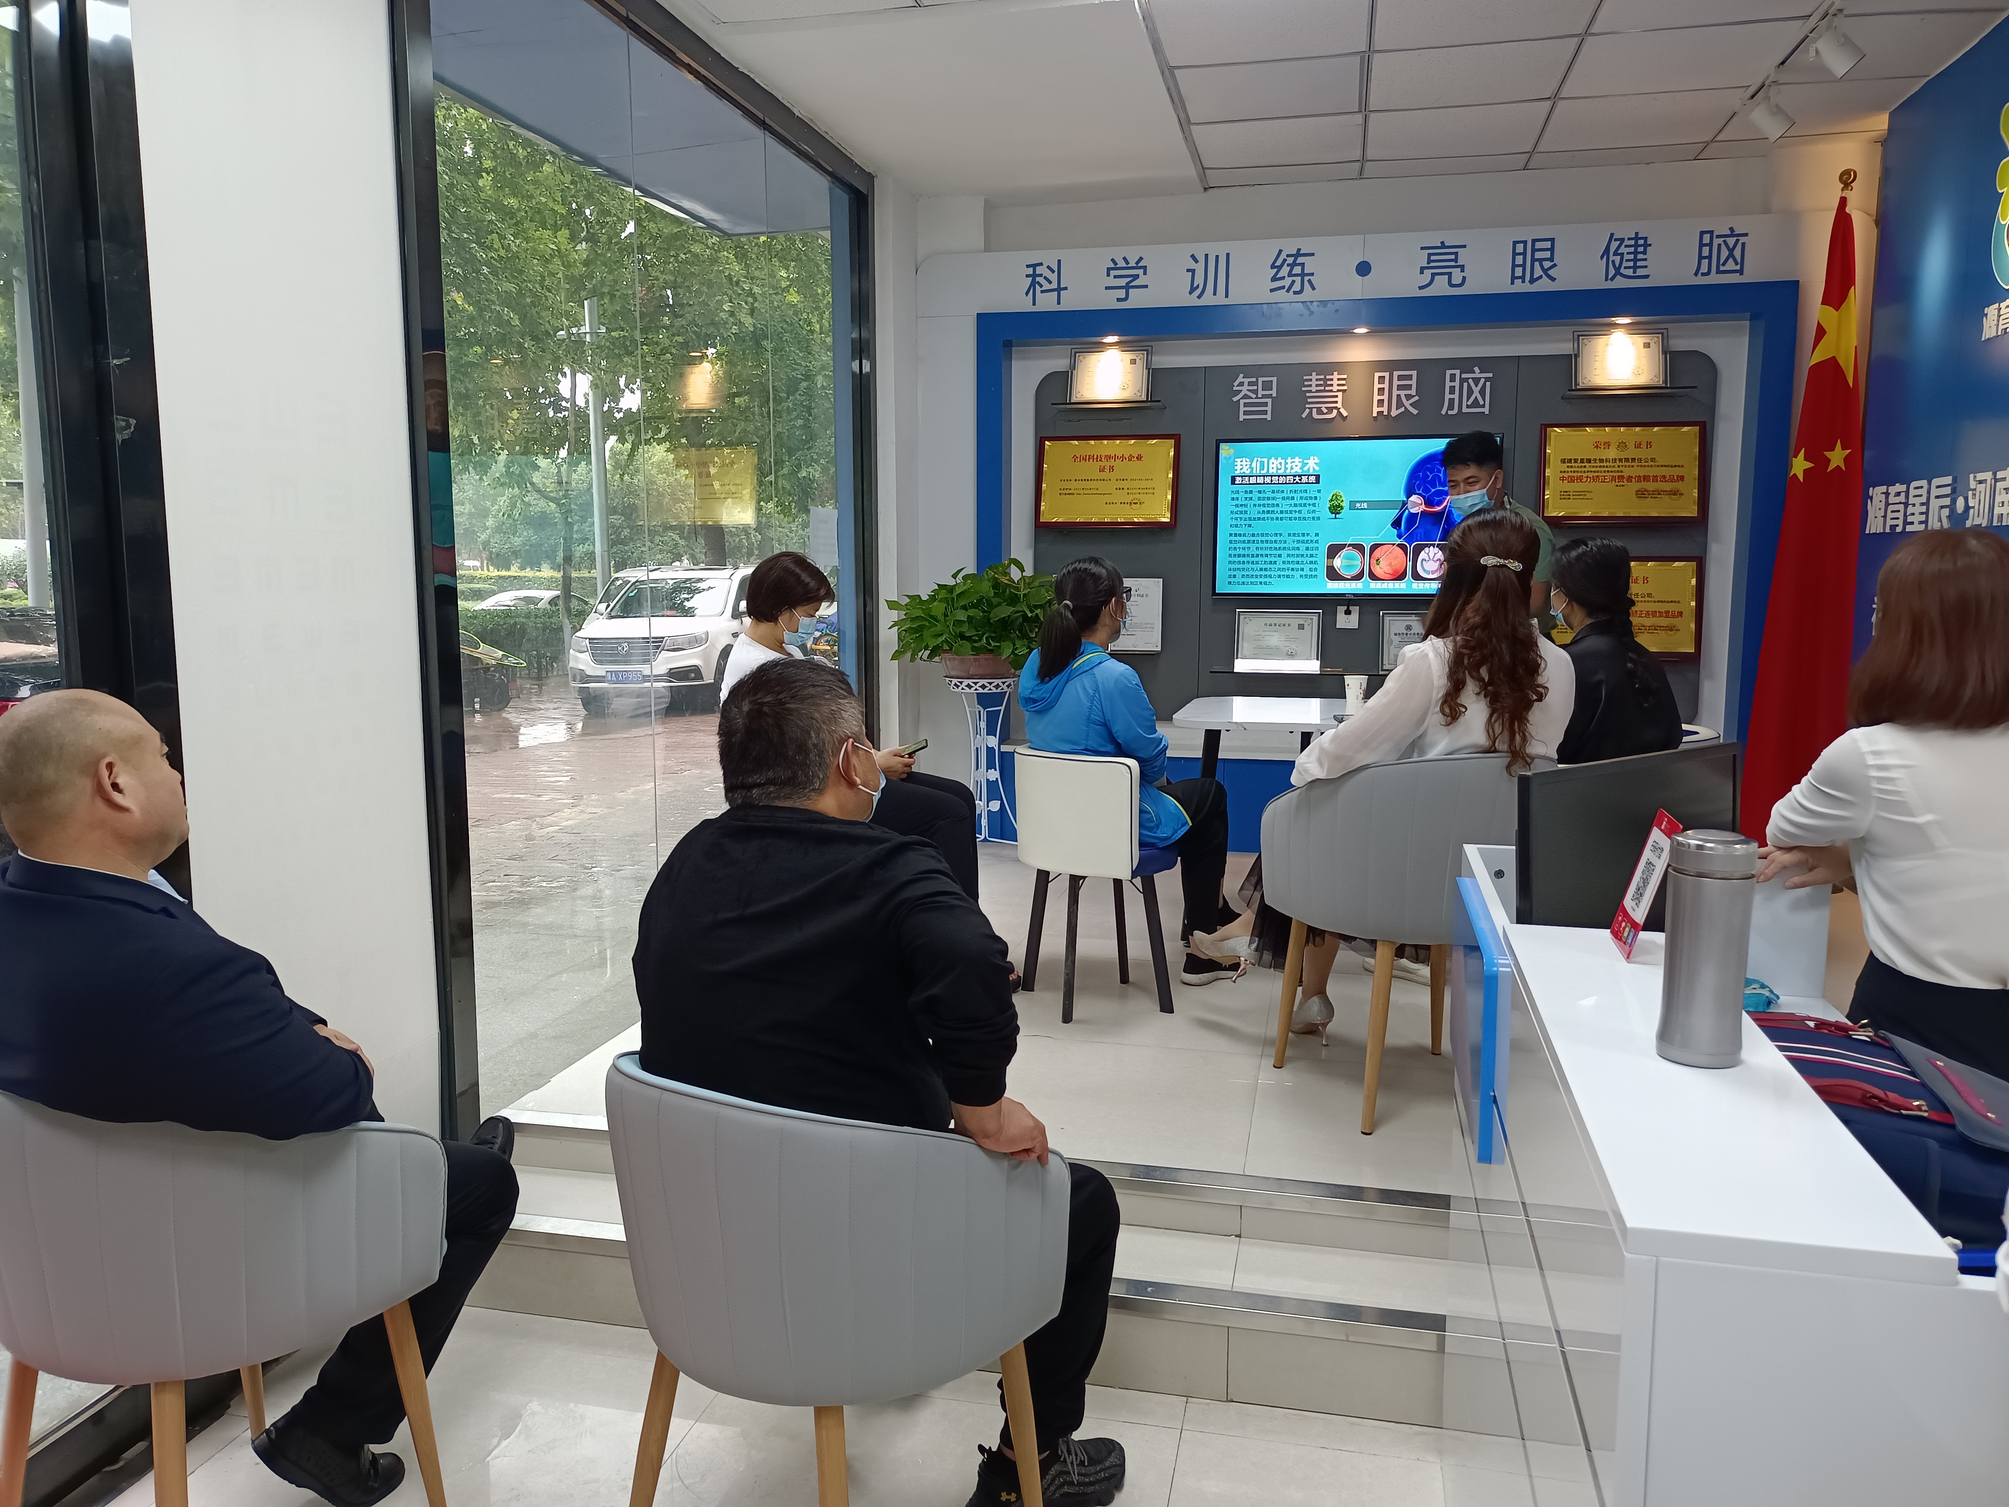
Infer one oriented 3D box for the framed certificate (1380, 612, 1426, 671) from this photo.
[{"bbox_3d":[1.651,-0.443,5.840,0.265,0.255,0.025,2,8,13],"label":"framed certificate"}]

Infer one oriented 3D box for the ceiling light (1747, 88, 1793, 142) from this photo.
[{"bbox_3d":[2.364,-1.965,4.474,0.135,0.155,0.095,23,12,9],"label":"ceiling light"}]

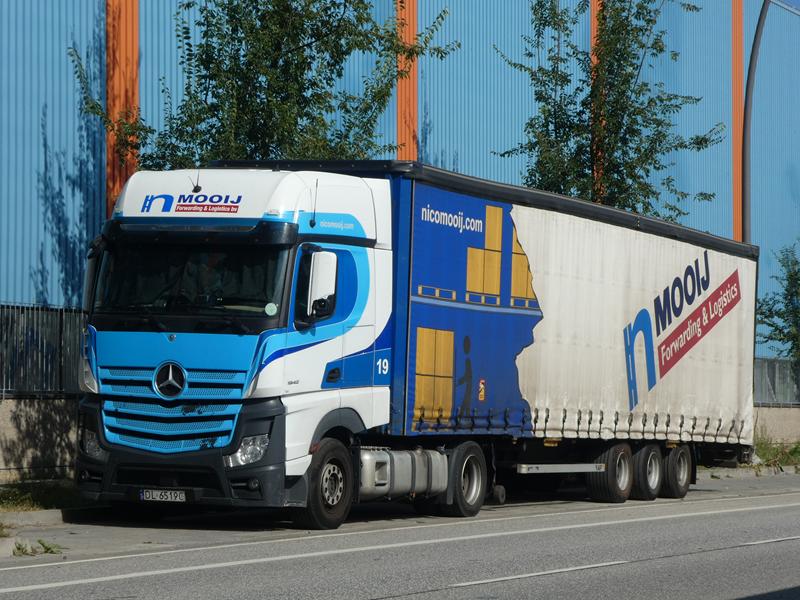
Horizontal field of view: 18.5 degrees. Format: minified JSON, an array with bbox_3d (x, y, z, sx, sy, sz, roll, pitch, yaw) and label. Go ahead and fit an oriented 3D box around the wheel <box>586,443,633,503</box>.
[{"bbox_3d":[2.907,2.384,33.954,0.400,0.855,0.855,1,-2,24],"label":"wheel"}]

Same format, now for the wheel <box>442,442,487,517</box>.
[{"bbox_3d":[0.695,2.111,29.003,0.340,0.910,0.910,1,-2,24],"label":"wheel"}]

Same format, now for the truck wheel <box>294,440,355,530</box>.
[{"bbox_3d":[-0.828,1.916,25.614,0.340,0.950,0.950,1,-2,24],"label":"truck wheel"}]

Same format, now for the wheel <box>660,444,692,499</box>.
[{"bbox_3d":[3.994,2.507,36.356,0.400,0.855,0.855,1,-2,24],"label":"wheel"}]

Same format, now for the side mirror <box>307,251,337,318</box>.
[{"bbox_3d":[-0.789,-0.142,24.845,0.270,0.680,0.180,2,-2,11],"label":"side mirror"}]

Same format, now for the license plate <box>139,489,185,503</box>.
[{"bbox_3d":[-2.388,1.975,24.682,0.520,0.114,0.020,1,-2,24],"label":"license plate"}]

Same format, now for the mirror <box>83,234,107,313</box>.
[{"bbox_3d":[-3.241,-0.212,25.926,0.250,0.700,0.160,0,-3,43],"label":"mirror"}]

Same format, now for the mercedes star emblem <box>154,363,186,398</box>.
[{"bbox_3d":[-2.322,0.819,24.777,0.365,0.365,0.050,1,-2,24],"label":"mercedes star emblem"}]

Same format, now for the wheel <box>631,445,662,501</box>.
[{"bbox_3d":[3.451,2.445,35.155,0.400,0.855,0.855,1,-2,24],"label":"wheel"}]

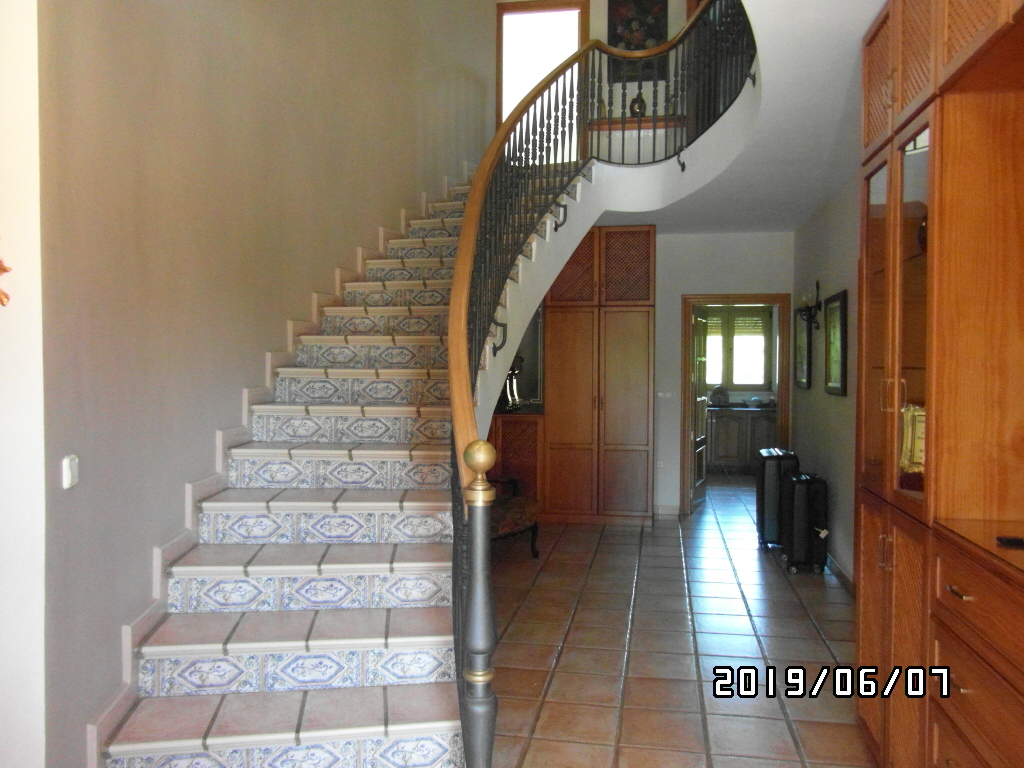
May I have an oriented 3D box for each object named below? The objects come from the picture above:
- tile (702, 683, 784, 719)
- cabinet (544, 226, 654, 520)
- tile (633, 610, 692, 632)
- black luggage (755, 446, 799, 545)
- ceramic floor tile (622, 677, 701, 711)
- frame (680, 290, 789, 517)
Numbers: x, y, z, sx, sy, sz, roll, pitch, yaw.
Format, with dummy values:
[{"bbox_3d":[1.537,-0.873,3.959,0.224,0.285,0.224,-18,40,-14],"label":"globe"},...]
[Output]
[{"bbox_3d":[0.984,1.364,3.057,0.314,0.012,0.297,0,2,10],"label":"tile"},{"bbox_3d":[0.842,-0.083,6.771,1.010,2.700,0.580,0,1,9],"label":"cabinet"},{"bbox_3d":[0.836,1.335,3.975,0.315,0.014,0.300,0,1,10],"label":"tile"},{"bbox_3d":[2.120,0.925,5.669,0.270,0.750,0.480,1,1,14],"label":"black luggage"},{"bbox_3d":[0.651,1.354,3.082,0.315,0.014,0.300,0,1,10],"label":"ceramic floor tile"},{"bbox_3d":[2.154,0.198,6.871,1.009,2.114,0.130,0,2,8],"label":"frame"}]

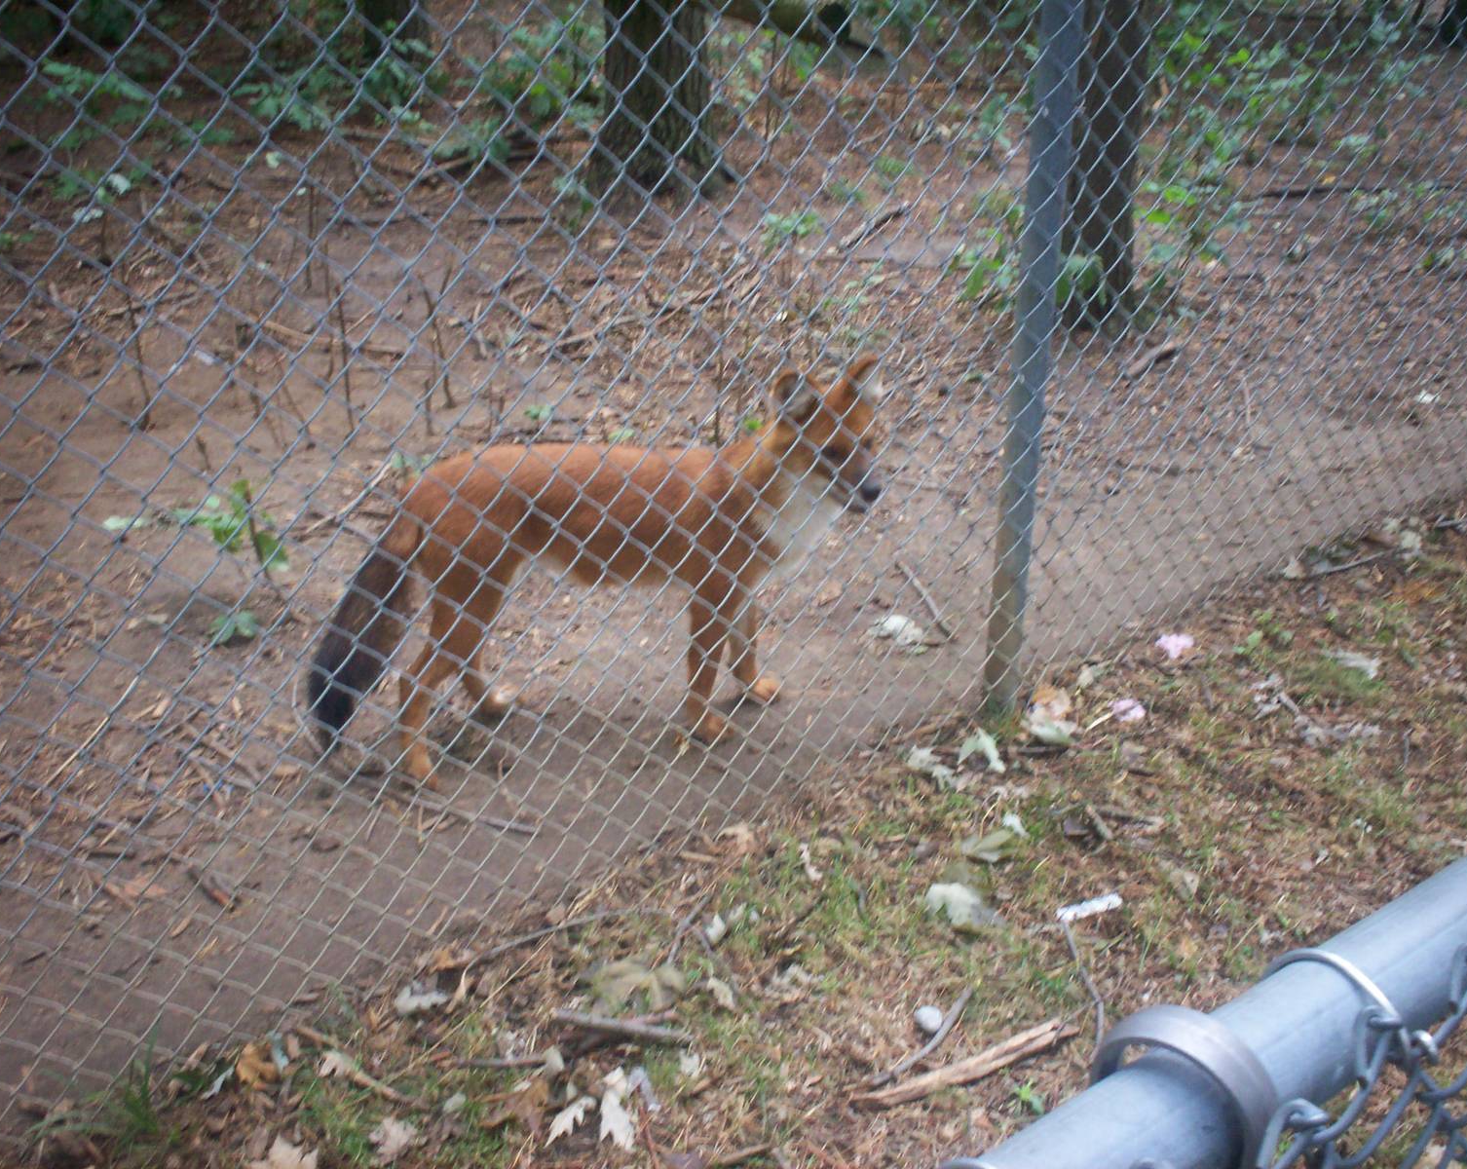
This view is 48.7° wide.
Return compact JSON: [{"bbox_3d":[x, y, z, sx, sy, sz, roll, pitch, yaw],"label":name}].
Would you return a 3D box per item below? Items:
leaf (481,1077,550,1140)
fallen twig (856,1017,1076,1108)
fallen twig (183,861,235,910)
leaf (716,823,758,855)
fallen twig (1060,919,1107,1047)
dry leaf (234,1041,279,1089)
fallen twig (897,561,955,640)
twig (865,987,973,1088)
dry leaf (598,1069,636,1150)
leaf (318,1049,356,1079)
[{"bbox_3d":[-0.266,0.636,1.965,0.074,0.022,0.102,-2,26,-6],"label":"leaf"},{"bbox_3d":[0.294,0.596,2.026,0.311,0.022,0.034,-10,28,-21],"label":"fallen twig"},{"bbox_3d":[-0.760,0.438,2.359,0.023,0.016,0.142,-20,33,-36],"label":"fallen twig"},{"bbox_3d":[0.005,0.385,2.446,0.063,0.020,0.060,1,26,0],"label":"leaf"},{"bbox_3d":[0.479,0.536,2.197,0.026,0.015,0.259,1,26,1],"label":"fallen twig"},{"bbox_3d":[-0.597,0.601,2.032,0.056,0.025,0.062,1,26,0],"label":"dry leaf"},{"bbox_3d":[0.370,0.030,3.135,0.014,0.014,0.307,-5,27,-12],"label":"fallen twig"},{"bbox_3d":[0.251,0.587,2.092,0.028,0.012,0.235,21,32,34],"label":"twig"},{"bbox_3d":[-0.142,0.632,1.956,0.045,0.024,0.110,-1,26,-4],"label":"dry leaf"},{"bbox_3d":[-0.496,0.602,2.034,0.042,0.018,0.051,-3,27,-8],"label":"leaf"}]

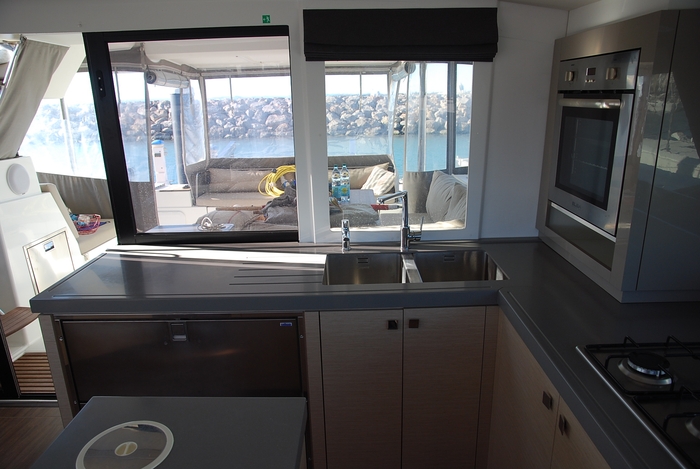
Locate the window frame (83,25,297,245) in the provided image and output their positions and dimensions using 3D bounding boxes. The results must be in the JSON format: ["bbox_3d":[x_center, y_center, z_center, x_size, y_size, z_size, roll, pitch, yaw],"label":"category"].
[{"bbox_3d":[-0.734,-0.443,2.269,0.925,1.005,0.060,-1,16,0],"label":"window frame"}]

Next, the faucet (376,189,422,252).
[{"bbox_3d":[0.223,-0.042,2.138,0.250,0.290,0.085,-16,22,-42],"label":"faucet"}]

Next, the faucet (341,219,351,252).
[{"bbox_3d":[-0.024,0.014,2.219,0.045,0.150,0.110,-1,16,0],"label":"faucet"}]

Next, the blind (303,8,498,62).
[{"bbox_3d":[0.225,-0.893,2.100,0.858,0.214,0.060,-1,16,0],"label":"blind"}]

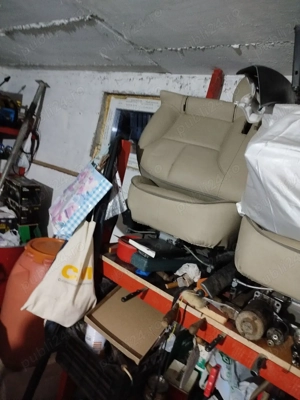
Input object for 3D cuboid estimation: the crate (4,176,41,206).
[{"bbox_3d":[-1.149,-0.076,2.517,0.280,0.180,0.175,19,12,34],"label":"crate"}]

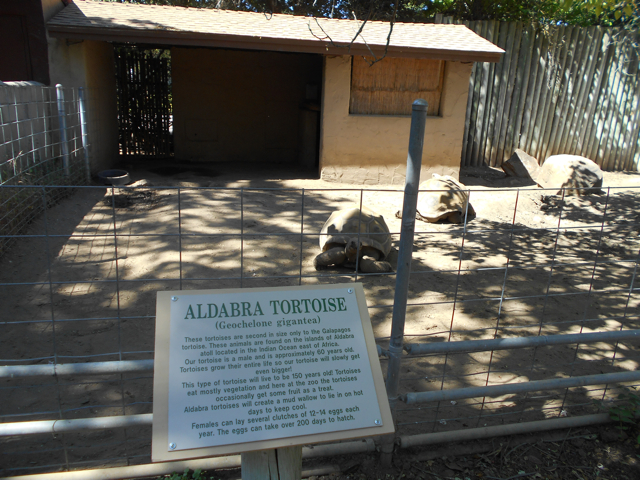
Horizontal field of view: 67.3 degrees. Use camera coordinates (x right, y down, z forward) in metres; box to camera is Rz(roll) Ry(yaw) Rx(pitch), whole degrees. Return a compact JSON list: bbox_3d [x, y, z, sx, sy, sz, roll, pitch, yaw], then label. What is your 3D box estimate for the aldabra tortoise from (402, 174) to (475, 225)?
[{"bbox_3d":[1.730,-0.655,7.030,0.860,0.580,1.080,-7,16,-31],"label":"aldabra tortoise"}]

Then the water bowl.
[{"bbox_3d":[-3.730,-1.115,8.690,0.540,0.180,0.540,2,14,0],"label":"water bowl"}]

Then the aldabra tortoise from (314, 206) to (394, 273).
[{"bbox_3d":[0.375,-0.085,5.170,0.780,0.530,1.030,3,14,6],"label":"aldabra tortoise"}]

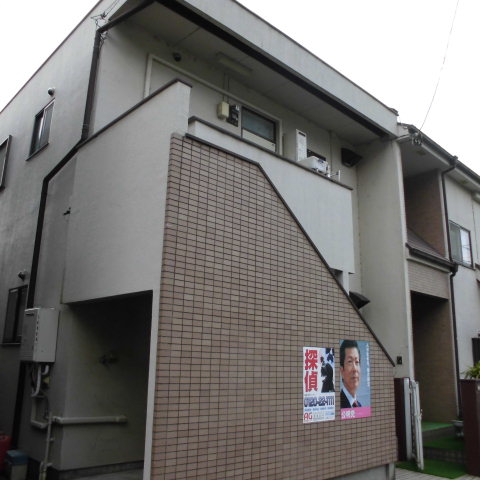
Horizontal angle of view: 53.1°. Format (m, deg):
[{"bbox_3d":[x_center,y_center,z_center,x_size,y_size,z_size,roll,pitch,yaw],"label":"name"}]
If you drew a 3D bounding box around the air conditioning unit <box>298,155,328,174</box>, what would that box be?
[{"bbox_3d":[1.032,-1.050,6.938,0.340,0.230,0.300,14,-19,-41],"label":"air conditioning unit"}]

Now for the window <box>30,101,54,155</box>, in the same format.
[{"bbox_3d":[-2.738,-1.517,6.635,0.080,0.650,0.690,14,-19,-41],"label":"window"}]

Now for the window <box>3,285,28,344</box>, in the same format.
[{"bbox_3d":[-2.827,0.954,6.053,0.080,0.720,0.690,14,-19,-41],"label":"window"}]

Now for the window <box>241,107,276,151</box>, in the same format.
[{"bbox_3d":[0.307,-1.805,7.662,0.810,0.440,0.080,14,-19,-41],"label":"window"}]

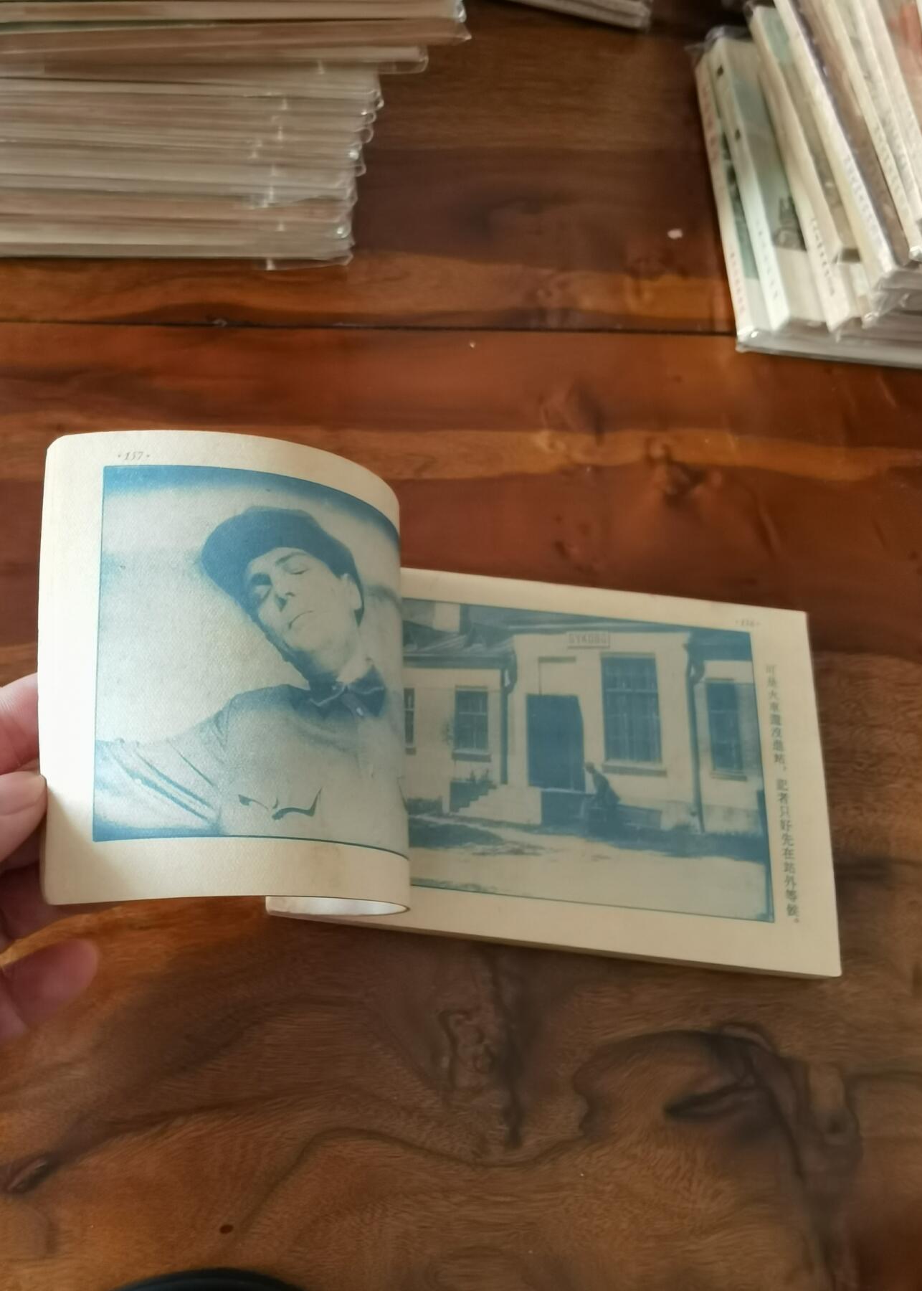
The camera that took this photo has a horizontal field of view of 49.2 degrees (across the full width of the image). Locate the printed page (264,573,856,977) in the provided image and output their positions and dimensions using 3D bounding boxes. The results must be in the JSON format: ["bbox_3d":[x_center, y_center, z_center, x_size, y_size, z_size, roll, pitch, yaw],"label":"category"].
[{"bbox_3d":[0.025,0.026,0.249,0.129,0.006,0.096,7,60,-1],"label":"printed page"}]

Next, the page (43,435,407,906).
[{"bbox_3d":[-0.047,0.005,0.212,0.085,0.030,0.098,8,72,-29],"label":"page"}]

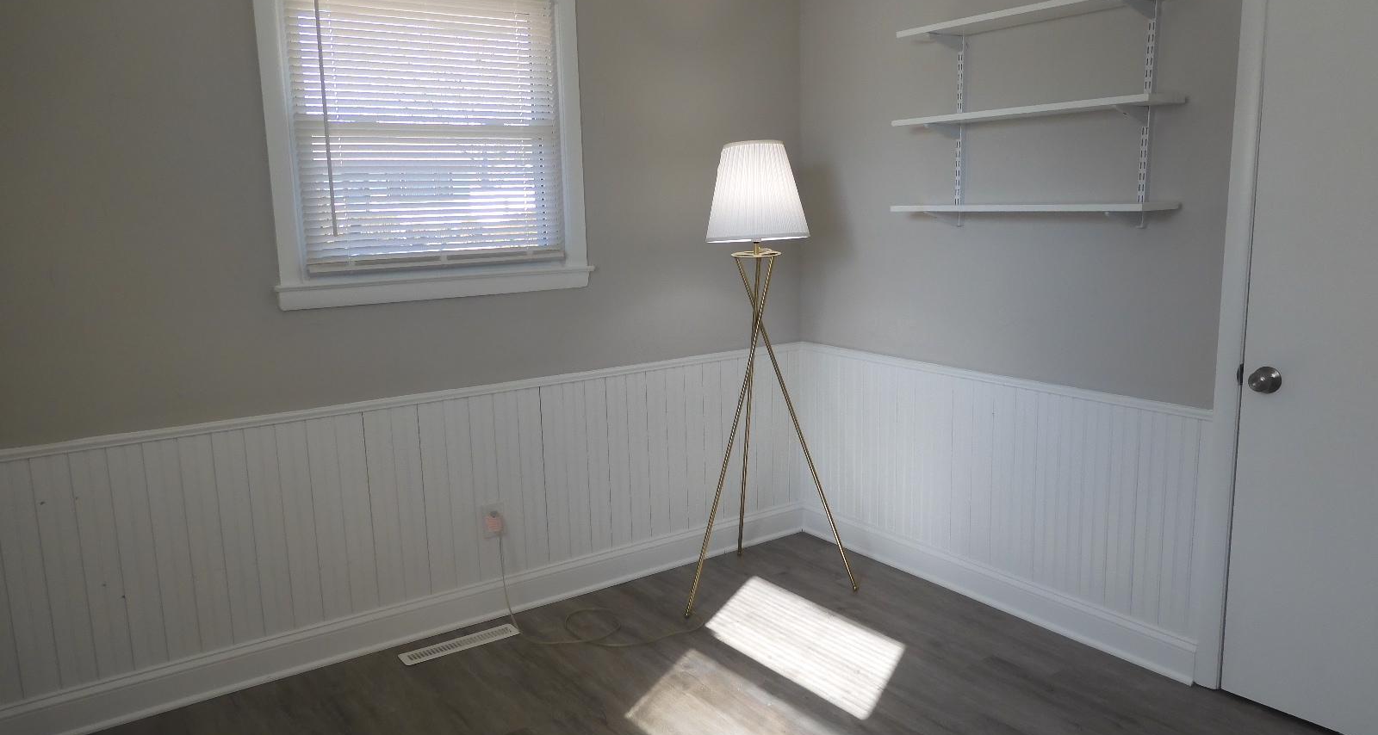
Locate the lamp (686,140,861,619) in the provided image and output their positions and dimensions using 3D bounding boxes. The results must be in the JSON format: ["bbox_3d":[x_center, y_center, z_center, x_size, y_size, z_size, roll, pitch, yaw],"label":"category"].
[{"bbox_3d":[0.219,0.012,3.566,0.668,1.645,0.525,-4,10,-17],"label":"lamp"}]

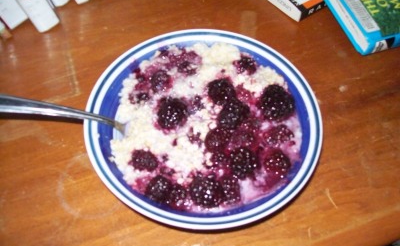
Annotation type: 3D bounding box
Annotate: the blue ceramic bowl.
[{"bbox_3d":[0.002,0.005,0.326,0.174,0.045,0.174,3,57,0],"label":"blue ceramic bowl"}]

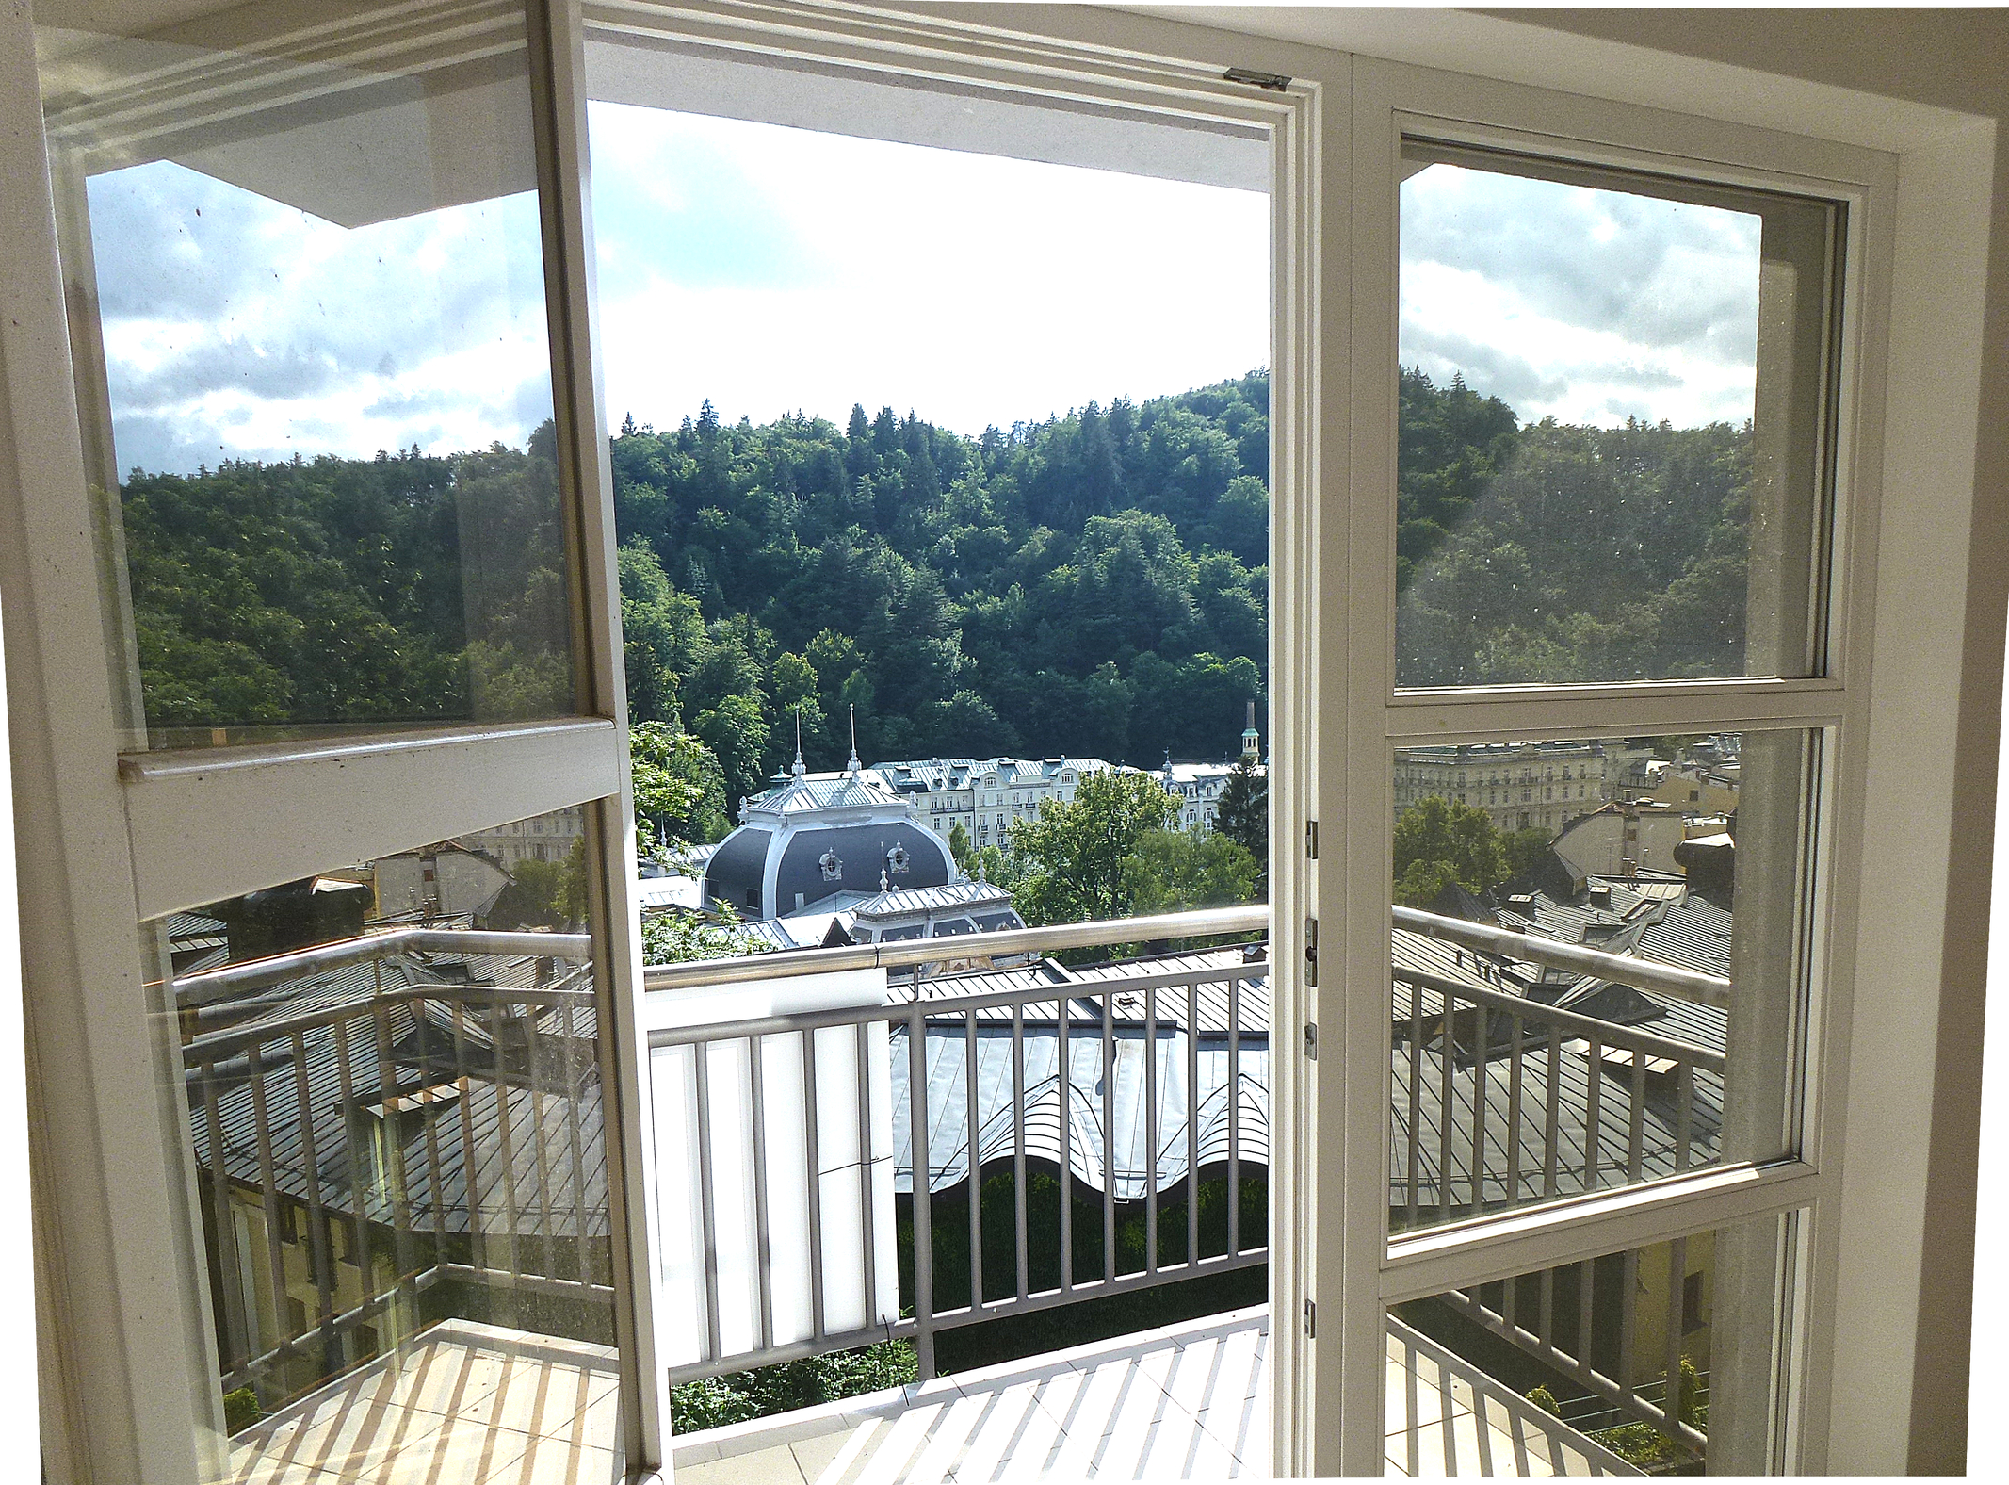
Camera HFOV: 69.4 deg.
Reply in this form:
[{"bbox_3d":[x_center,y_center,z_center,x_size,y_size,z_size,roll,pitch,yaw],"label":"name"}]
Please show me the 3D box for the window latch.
[{"bbox_3d":[0.290,-0.757,1.654,0.083,0.016,0.028,-3,6,-24],"label":"window latch"}]

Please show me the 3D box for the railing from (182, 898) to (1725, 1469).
[{"bbox_3d":[-0.011,1.032,2.705,2.660,1.063,1.380,-3,6,-24],"label":"railing"}]

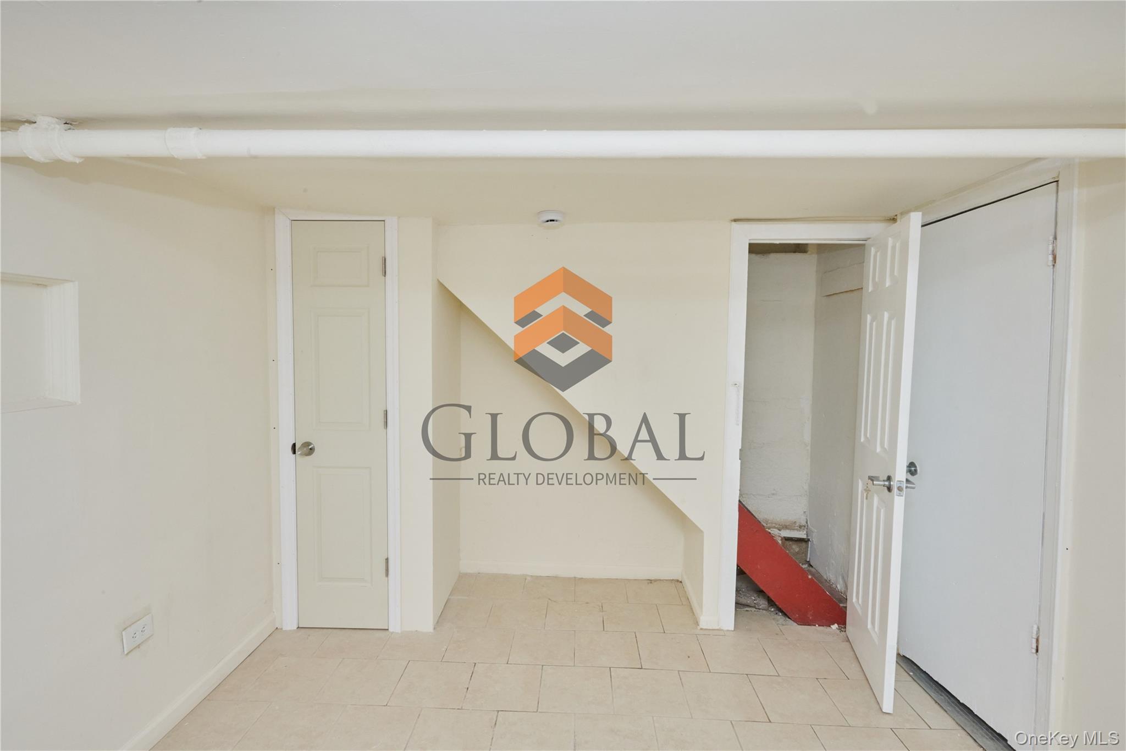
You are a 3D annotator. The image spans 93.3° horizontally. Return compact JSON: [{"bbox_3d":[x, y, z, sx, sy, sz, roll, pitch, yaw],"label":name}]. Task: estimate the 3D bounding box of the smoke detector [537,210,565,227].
[{"bbox_3d":[-0.056,-0.726,2.482,0.132,0.050,0.132,1,3,2],"label":"smoke detector"}]

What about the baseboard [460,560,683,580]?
[{"bbox_3d":[0.038,1.221,3.316,1.385,0.080,0.015,1,3,2],"label":"baseboard"}]

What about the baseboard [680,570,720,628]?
[{"bbox_3d":[0.761,1.247,3.005,0.110,0.078,0.565,1,3,2],"label":"baseboard"}]

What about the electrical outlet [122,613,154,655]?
[{"bbox_3d":[-1.455,0.888,1.830,0.008,0.077,0.118,1,3,2],"label":"electrical outlet"}]

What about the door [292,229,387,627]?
[{"bbox_3d":[-1.103,0.261,2.655,0.457,2.030,0.040,1,3,0],"label":"door"}]

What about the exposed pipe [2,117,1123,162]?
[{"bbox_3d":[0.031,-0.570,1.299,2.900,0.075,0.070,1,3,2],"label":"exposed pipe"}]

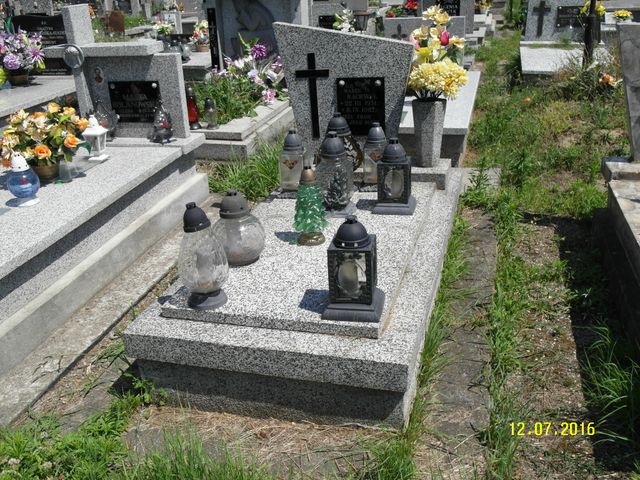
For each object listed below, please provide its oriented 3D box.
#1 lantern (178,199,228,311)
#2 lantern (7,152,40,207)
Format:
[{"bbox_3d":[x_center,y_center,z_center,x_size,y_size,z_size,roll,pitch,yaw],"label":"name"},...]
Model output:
[{"bbox_3d":[-0.414,0.044,2.303,0.172,0.367,0.172,3,26,17],"label":"lantern"},{"bbox_3d":[-1.303,-0.276,2.914,0.145,0.234,0.145,4,24,16],"label":"lantern"}]

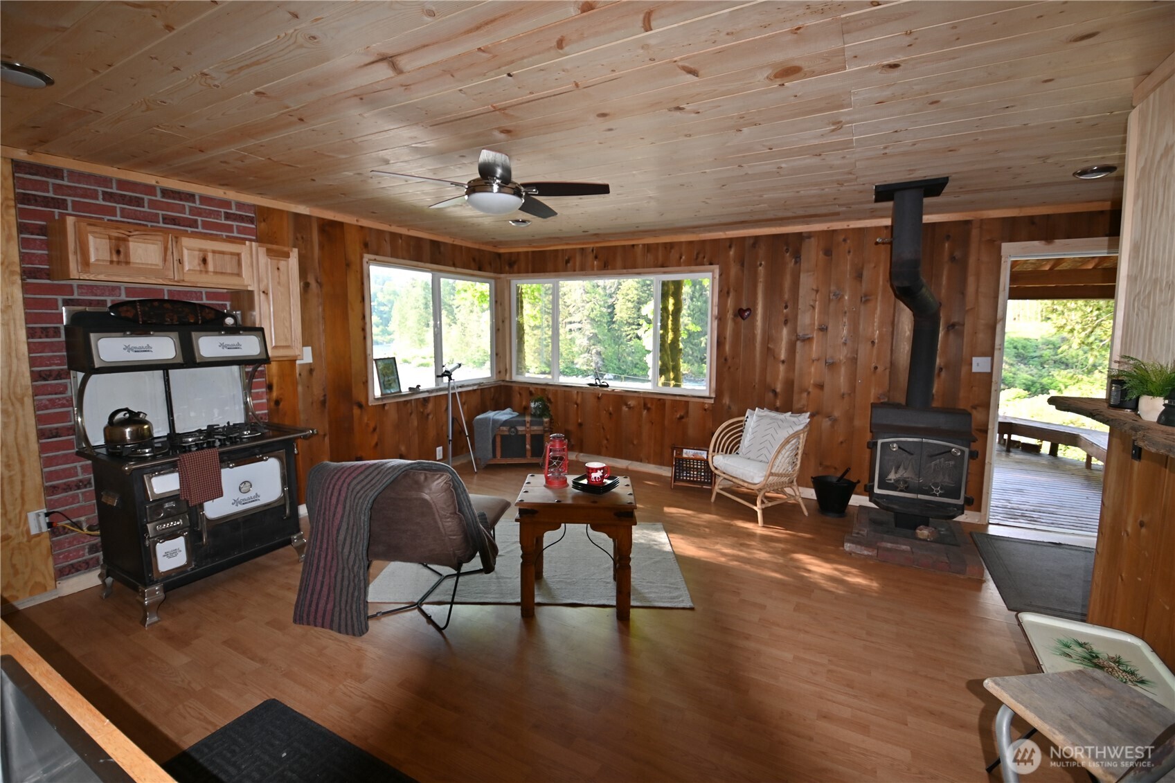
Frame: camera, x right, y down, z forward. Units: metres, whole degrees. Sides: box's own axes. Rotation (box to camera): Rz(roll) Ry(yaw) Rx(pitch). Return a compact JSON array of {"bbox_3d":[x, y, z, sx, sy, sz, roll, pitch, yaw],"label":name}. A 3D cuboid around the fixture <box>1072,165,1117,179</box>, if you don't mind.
[{"bbox_3d":[2.860,-1.231,2.761,0.180,0.030,0.180,5,8,28],"label":"fixture"}]

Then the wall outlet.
[{"bbox_3d":[-2.947,0.708,2.633,0.035,0.118,0.072,5,8,28],"label":"wall outlet"}]

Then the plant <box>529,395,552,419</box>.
[{"bbox_3d":[-0.525,0.172,5.452,0.230,0.270,0.230,5,8,28],"label":"plant"}]

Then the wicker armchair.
[{"bbox_3d":[1.492,0.614,4.186,0.660,0.800,0.660,-3,8,-25],"label":"wicker armchair"}]

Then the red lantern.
[{"bbox_3d":[-0.182,0.384,2.816,0.150,0.297,0.135,1,7,3],"label":"red lantern"}]

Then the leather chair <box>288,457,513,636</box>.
[{"bbox_3d":[-1.024,0.739,2.561,0.890,0.840,0.510,2,8,13],"label":"leather chair"}]

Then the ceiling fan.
[{"bbox_3d":[-0.506,-1.125,2.671,1.220,0.300,1.190,-1,8,-11],"label":"ceiling fan"}]

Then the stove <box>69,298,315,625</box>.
[{"bbox_3d":[-2.261,0.338,2.923,0.690,1.590,1.000,5,8,28],"label":"stove"}]

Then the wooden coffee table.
[{"bbox_3d":[-0.055,0.858,2.795,0.615,0.636,0.535,1,7,1],"label":"wooden coffee table"}]

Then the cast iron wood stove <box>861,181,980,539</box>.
[{"bbox_3d":[2.333,-0.142,3.409,0.720,2.360,0.760,5,8,28],"label":"cast iron wood stove"}]

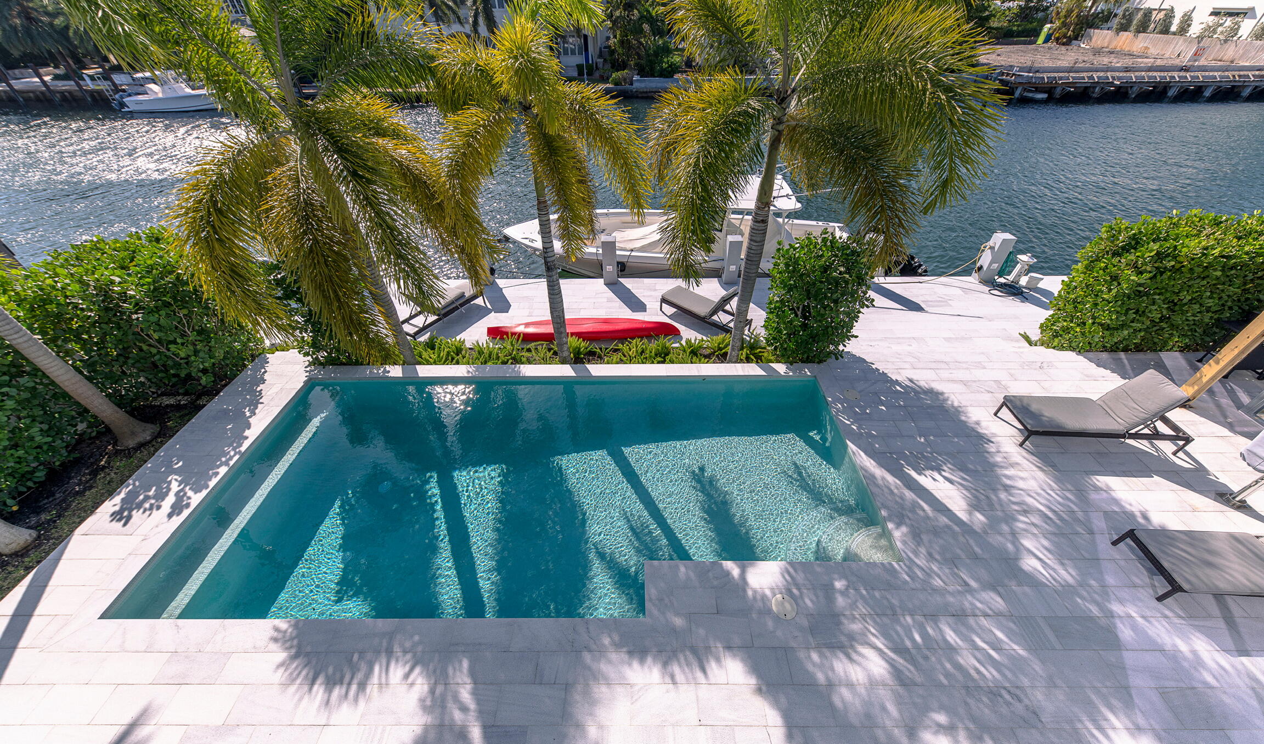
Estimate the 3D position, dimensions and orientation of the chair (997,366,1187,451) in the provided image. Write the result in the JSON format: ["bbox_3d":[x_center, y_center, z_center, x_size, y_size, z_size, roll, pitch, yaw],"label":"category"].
[{"bbox_3d":[6.673,0.550,5.993,2.100,0.970,0.660,2,41,2],"label":"chair"}]

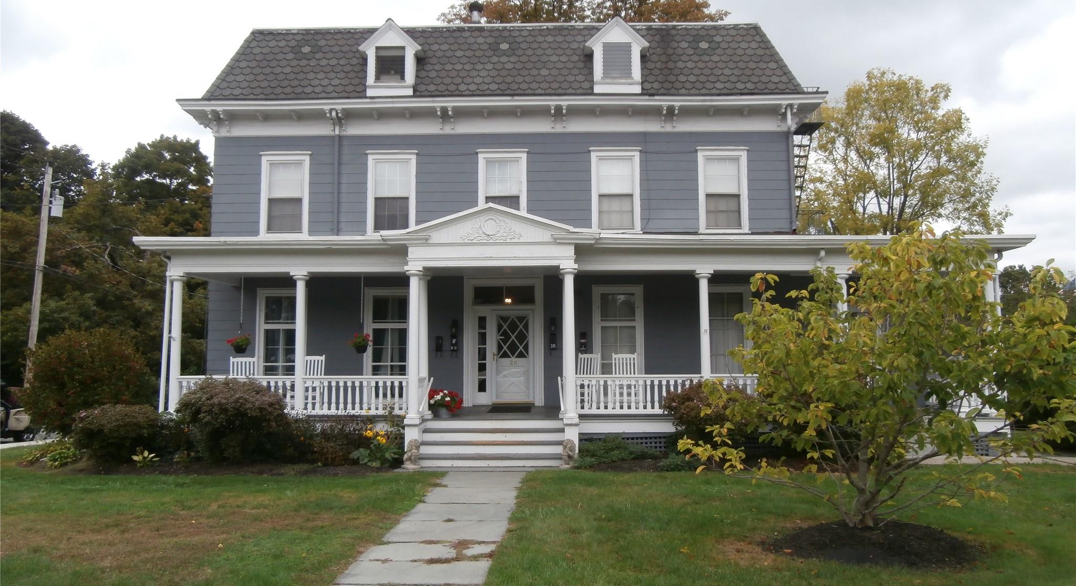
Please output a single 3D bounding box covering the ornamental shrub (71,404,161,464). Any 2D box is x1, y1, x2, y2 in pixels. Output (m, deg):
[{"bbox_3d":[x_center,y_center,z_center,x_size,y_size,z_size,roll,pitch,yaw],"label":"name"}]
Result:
[{"bbox_3d":[-7.399,2.501,13.078,1.595,1.087,1.334,0,-5,1],"label":"ornamental shrub"}]

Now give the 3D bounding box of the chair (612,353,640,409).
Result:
[{"bbox_3d":[1.722,1.747,14.616,0.580,1.120,0.820,0,-5,-7],"label":"chair"}]

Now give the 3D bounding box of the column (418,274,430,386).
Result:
[{"bbox_3d":[-2.192,0.971,14.265,0.336,2.762,0.336,0,-5,1],"label":"column"}]

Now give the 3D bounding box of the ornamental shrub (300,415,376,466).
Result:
[{"bbox_3d":[-3.546,2.605,13.139,1.310,0.863,0.939,0,-5,1],"label":"ornamental shrub"}]

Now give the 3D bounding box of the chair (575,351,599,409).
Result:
[{"bbox_3d":[0.951,1.814,15.202,0.640,1.150,0.820,-2,-5,20],"label":"chair"}]

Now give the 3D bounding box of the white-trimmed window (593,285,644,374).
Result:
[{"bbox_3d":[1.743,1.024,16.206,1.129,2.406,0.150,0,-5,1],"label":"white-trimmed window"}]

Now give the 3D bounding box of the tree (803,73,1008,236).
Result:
[{"bbox_3d":[14.244,-2.382,29.295,8.516,13.200,8.500,0,-5,1],"label":"tree"}]

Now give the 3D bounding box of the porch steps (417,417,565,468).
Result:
[{"bbox_3d":[-0.766,2.500,12.512,2.442,0.734,0.880,0,-5,1],"label":"porch steps"}]

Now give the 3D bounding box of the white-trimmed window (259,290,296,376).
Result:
[{"bbox_3d":[-5.724,1.128,16.655,1.148,2.469,0.158,0,-5,1],"label":"white-trimmed window"}]

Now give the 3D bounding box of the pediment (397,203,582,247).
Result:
[{"bbox_3d":[-0.800,-1.123,12.716,3.448,0.711,0.600,0,-5,1],"label":"pediment"}]

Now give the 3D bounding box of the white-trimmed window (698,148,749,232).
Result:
[{"bbox_3d":[4.085,-2.270,16.443,1.124,1.873,0.150,0,-5,1],"label":"white-trimmed window"}]

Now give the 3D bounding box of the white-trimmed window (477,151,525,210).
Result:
[{"bbox_3d":[-0.797,-2.283,16.850,1.158,1.936,0.158,0,-5,1],"label":"white-trimmed window"}]

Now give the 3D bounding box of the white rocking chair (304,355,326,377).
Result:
[{"bbox_3d":[-4.739,1.861,15.410,0.593,1.167,0.810,0,-5,1],"label":"white rocking chair"}]

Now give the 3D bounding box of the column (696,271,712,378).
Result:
[{"bbox_3d":[3.146,0.926,13.944,0.290,2.700,0.290,0,-5,1],"label":"column"}]

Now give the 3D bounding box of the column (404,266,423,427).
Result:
[{"bbox_3d":[-2.151,0.906,12.881,0.310,2.760,0.310,0,-5,1],"label":"column"}]

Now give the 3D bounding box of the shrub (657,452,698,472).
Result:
[{"bbox_3d":[2.237,2.649,11.936,0.680,0.320,0.600,0,-5,1],"label":"shrub"}]

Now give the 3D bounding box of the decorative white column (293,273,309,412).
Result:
[{"bbox_3d":[-4.563,0.984,14.312,0.336,2.762,0.336,0,-5,1],"label":"decorative white column"}]

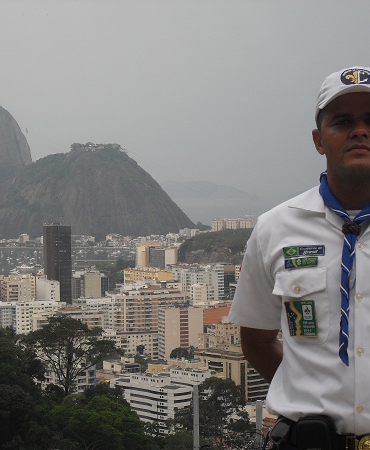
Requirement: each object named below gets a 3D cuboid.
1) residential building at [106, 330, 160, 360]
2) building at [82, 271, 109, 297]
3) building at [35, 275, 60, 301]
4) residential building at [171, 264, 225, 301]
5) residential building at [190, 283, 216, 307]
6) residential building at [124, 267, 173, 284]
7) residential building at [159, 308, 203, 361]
[{"bbox_3d":[-37.870,88.410,1000.360,34.000,22.500,14.000,-1,2,-22],"label":"residential building"},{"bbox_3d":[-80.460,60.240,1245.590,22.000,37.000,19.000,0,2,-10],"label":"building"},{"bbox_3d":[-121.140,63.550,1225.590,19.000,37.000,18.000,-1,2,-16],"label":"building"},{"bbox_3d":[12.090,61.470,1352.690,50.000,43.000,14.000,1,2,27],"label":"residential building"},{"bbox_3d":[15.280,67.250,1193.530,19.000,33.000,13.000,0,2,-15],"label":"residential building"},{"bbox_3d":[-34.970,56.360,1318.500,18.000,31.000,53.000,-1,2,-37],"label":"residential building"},{"bbox_3d":[-2.730,80.780,1028.640,28.500,40.000,24.000,0,2,-13],"label":"residential building"}]

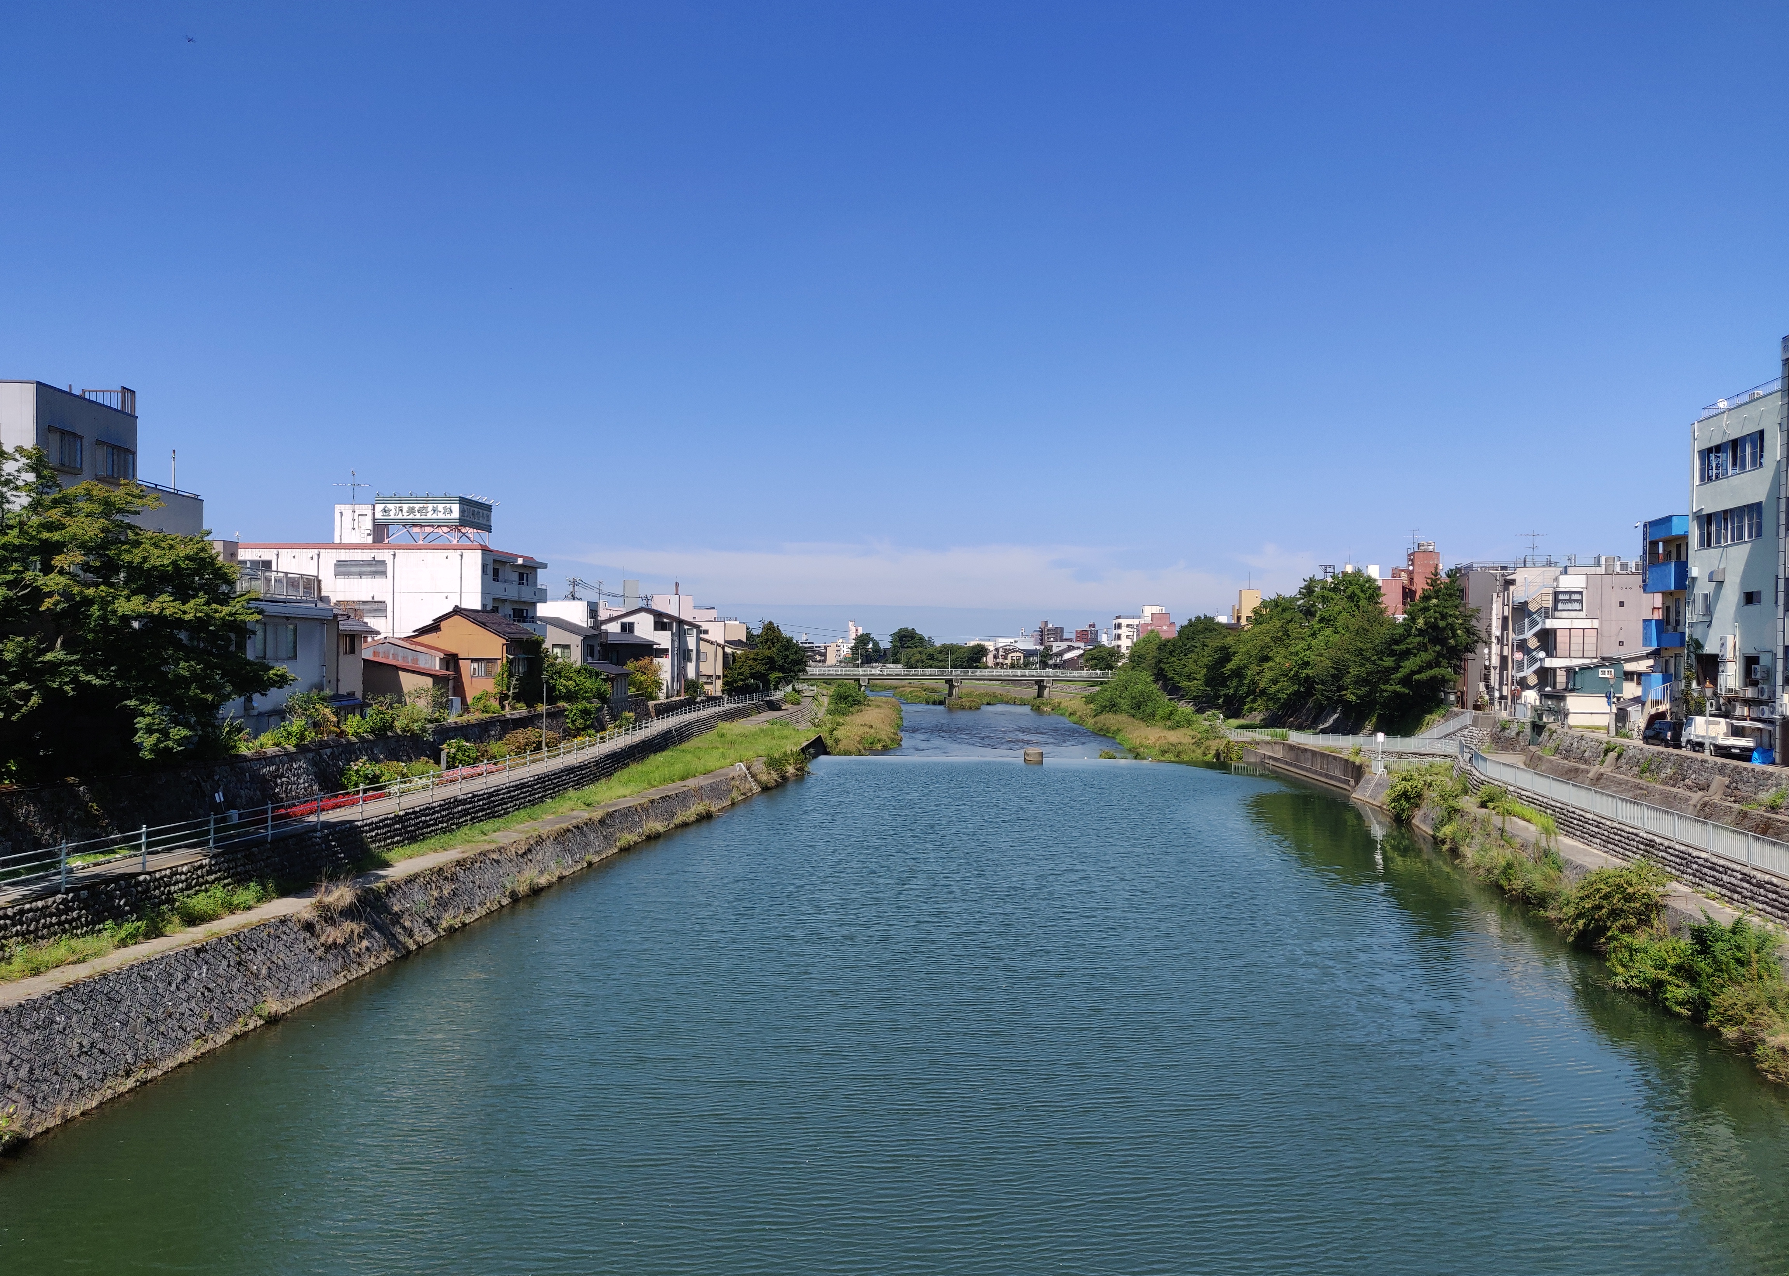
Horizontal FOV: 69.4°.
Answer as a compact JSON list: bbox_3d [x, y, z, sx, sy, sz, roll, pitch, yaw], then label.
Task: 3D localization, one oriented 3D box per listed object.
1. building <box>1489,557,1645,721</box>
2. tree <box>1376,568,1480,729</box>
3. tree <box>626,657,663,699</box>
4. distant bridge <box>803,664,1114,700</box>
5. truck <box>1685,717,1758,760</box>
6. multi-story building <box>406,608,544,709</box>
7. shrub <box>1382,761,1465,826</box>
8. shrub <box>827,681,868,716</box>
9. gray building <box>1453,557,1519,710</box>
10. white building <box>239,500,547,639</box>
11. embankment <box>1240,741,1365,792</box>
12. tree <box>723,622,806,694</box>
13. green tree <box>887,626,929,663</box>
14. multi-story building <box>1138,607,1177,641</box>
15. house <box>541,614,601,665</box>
[{"bbox_3d":[52.600,0.120,102.000,10.800,12.200,7.000,0,-1,0],"label":"building"},{"bbox_3d":[39.800,0.800,97.000,7.000,12.000,6.800,0,-1,0],"label":"tree"},{"bbox_3d":[-22.979,3.669,119.000,3.400,3.900,3.200,1,-1,0],"label":"tree"},{"bbox_3d":[10.850,8.425,236.000,62.000,6.300,8.000,1,-1,-8],"label":"distant bridge"},{"bbox_3d":[43.959,5.228,69.103,1.760,1.950,4.650,1,-1,12],"label":"truck"},{"bbox_3d":[-30.000,1.400,93.000,6.900,6.950,9.800,0,-1,-1],"label":"multi-story building"},{"bbox_3d":[29.890,8.845,73.000,4.100,3.300,3.300,1,-1,0],"label":"shrub"},{"bbox_3d":[-6.300,8.300,174.000,5.500,4.800,5.300,0,-1,0],"label":"shrub"},{"bbox_3d":[52.600,-0.130,112.800,6.300,12.500,7.000,1,0,12],"label":"gray building"},{"bbox_3d":[-42.200,-3.150,110.500,20.500,16.300,15.000,1,0,0],"label":"white building"},{"bbox_3d":[29.500,9.050,95.000,2.000,2.200,24.000,0,-1,0],"label":"embankment"},{"bbox_3d":[-19.218,2.980,190.000,12.200,11.000,11.000,1,-1,0],"label":"tree"},{"bbox_3d":[3.100,2.200,300.000,9.600,9.600,9.400,0,-1,0],"label":"green tree"},{"bbox_3d":[75.000,1.000,370.000,11.000,19.000,12.000,0,-1,0],"label":"multi-story building"},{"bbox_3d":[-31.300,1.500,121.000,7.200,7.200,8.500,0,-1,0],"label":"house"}]

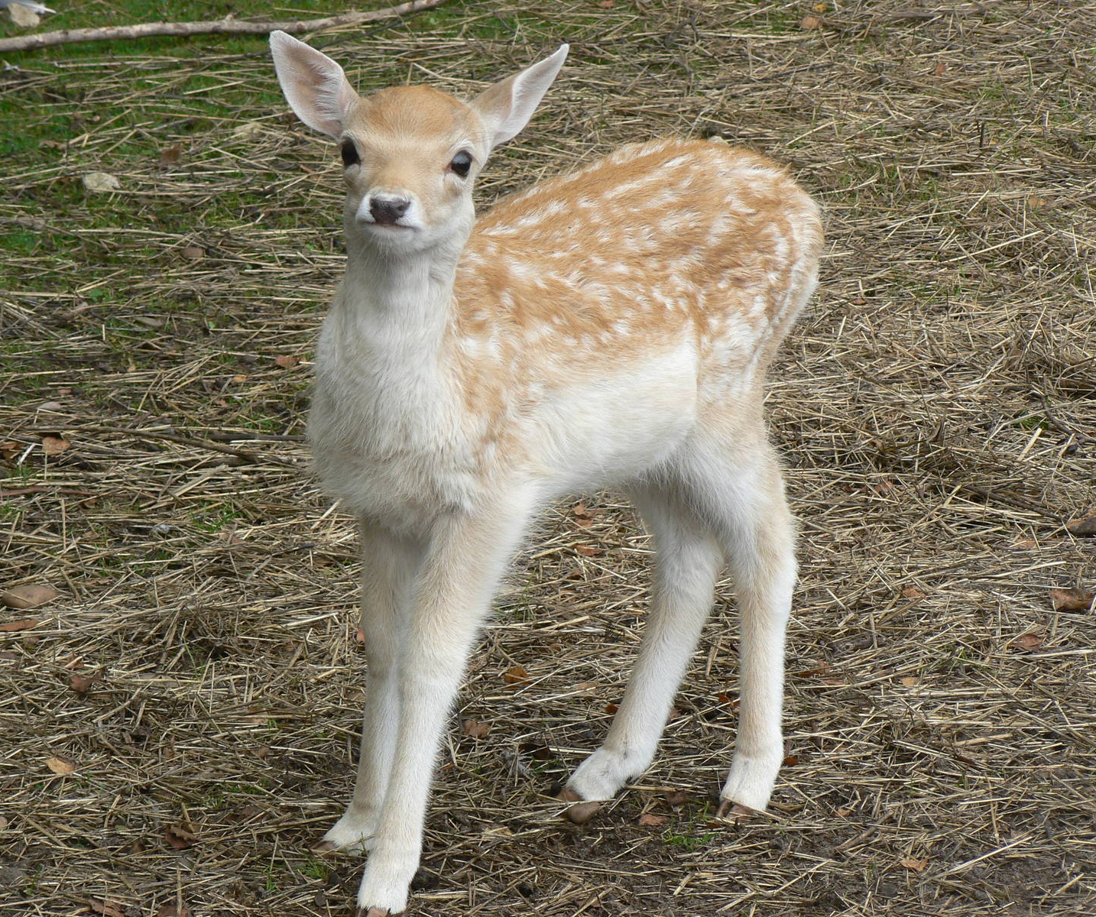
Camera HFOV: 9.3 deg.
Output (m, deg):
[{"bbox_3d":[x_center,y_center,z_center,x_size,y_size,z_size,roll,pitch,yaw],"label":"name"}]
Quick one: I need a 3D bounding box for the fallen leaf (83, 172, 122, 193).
[{"bbox_3d":[-0.466,-0.288,7.004,0.041,0.013,0.038,0,17,0],"label":"fallen leaf"}]

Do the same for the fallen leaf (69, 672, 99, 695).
[{"bbox_3d":[-0.375,0.182,5.421,0.025,0.012,0.026,0,17,0],"label":"fallen leaf"}]

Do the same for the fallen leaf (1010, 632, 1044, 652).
[{"bbox_3d":[0.395,0.151,5.531,0.028,0.008,0.028,0,17,0],"label":"fallen leaf"}]

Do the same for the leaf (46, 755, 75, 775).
[{"bbox_3d":[-0.380,0.239,5.235,0.024,0.008,0.025,0,17,0],"label":"leaf"}]

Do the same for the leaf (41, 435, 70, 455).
[{"bbox_3d":[-0.446,-0.012,6.079,0.026,0.010,0.030,0,17,0],"label":"leaf"}]

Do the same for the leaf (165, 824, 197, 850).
[{"bbox_3d":[-0.278,0.285,5.071,0.025,0.012,0.026,0,17,0],"label":"leaf"}]

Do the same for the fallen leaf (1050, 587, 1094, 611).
[{"bbox_3d":[0.440,0.118,5.635,0.037,0.013,0.029,0,17,0],"label":"fallen leaf"}]

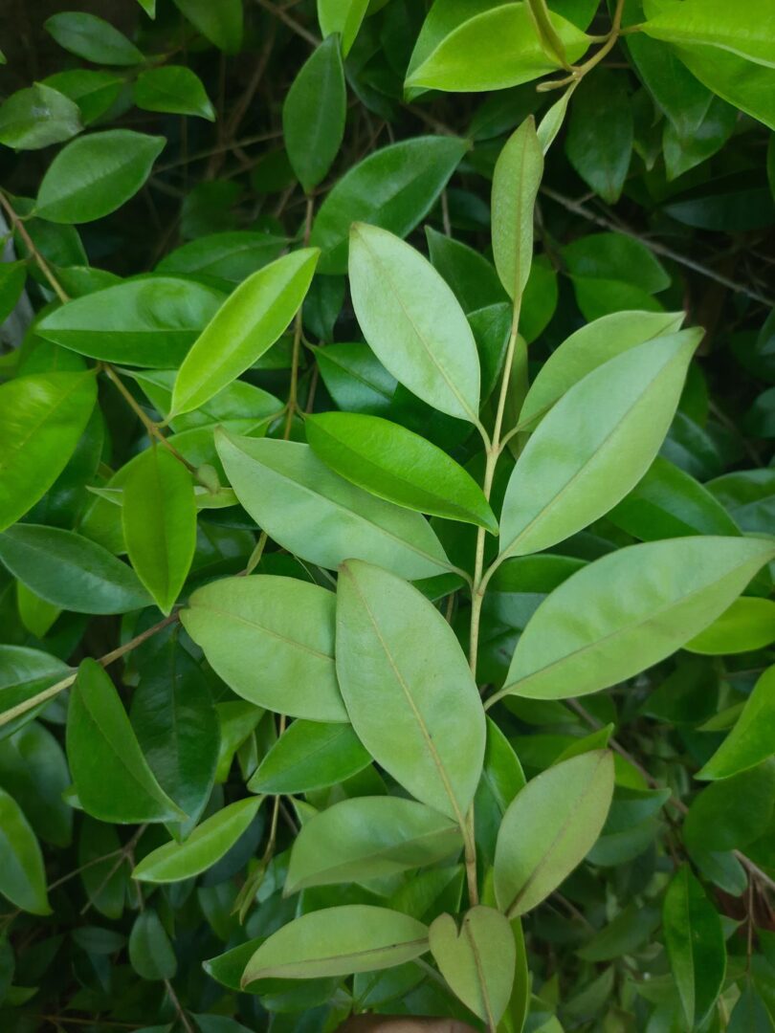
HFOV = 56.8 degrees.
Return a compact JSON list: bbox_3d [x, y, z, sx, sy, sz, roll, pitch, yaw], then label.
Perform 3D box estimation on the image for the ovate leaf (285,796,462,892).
[{"bbox_3d":[-0.005,0.125,0.275,0.072,0.031,0.013,-20,-1,0],"label":"ovate leaf"}]

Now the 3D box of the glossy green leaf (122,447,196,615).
[{"bbox_3d":[-0.096,0.005,0.300,0.030,0.072,0.010,-4,-8,-18],"label":"glossy green leaf"}]

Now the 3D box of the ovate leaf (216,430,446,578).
[{"bbox_3d":[-0.020,-0.003,0.270,0.104,0.039,0.013,31,-12,-2],"label":"ovate leaf"}]

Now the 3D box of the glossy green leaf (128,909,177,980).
[{"bbox_3d":[-0.152,0.275,0.459,0.025,0.006,0.042,-19,72,-13],"label":"glossy green leaf"}]

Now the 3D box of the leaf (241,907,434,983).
[{"bbox_3d":[-0.020,0.163,0.275,0.074,0.029,0.013,-13,-7,0],"label":"leaf"}]

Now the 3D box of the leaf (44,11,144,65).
[{"bbox_3d":[-0.187,-0.303,0.455,0.067,0.028,0.009,20,6,0],"label":"leaf"}]

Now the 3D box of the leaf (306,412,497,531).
[{"bbox_3d":[0.005,-0.016,0.256,0.082,0.012,0.030,32,82,8],"label":"leaf"}]

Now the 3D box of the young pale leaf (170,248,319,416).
[{"bbox_3d":[-0.057,-0.076,0.291,0.029,0.010,0.094,33,76,17],"label":"young pale leaf"}]

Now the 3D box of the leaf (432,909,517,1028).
[{"bbox_3d":[0.032,0.151,0.240,0.026,0.007,0.037,-16,73,-5],"label":"leaf"}]

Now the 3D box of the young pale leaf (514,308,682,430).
[{"bbox_3d":[0.077,-0.054,0.260,0.076,0.030,0.010,-34,-7,-5],"label":"young pale leaf"}]

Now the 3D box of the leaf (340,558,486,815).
[{"bbox_3d":[0.008,0.063,0.260,0.045,0.107,0.012,-26,5,-4],"label":"leaf"}]

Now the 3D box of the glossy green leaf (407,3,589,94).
[{"bbox_3d":[0.046,-0.195,0.300,0.080,0.034,0.014,-15,11,0],"label":"glossy green leaf"}]

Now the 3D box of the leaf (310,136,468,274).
[{"bbox_3d":[-0.002,-0.150,0.333,0.044,0.013,0.113,38,69,13],"label":"leaf"}]

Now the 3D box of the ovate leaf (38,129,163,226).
[{"bbox_3d":[-0.144,-0.173,0.361,0.077,0.010,0.053,-41,74,-19],"label":"ovate leaf"}]

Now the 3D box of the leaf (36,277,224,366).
[{"bbox_3d":[-0.112,-0.090,0.332,0.100,0.012,0.055,-1,62,0],"label":"leaf"}]

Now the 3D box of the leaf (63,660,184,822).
[{"bbox_3d":[-0.130,0.112,0.329,0.038,0.016,0.092,-40,68,-7],"label":"leaf"}]

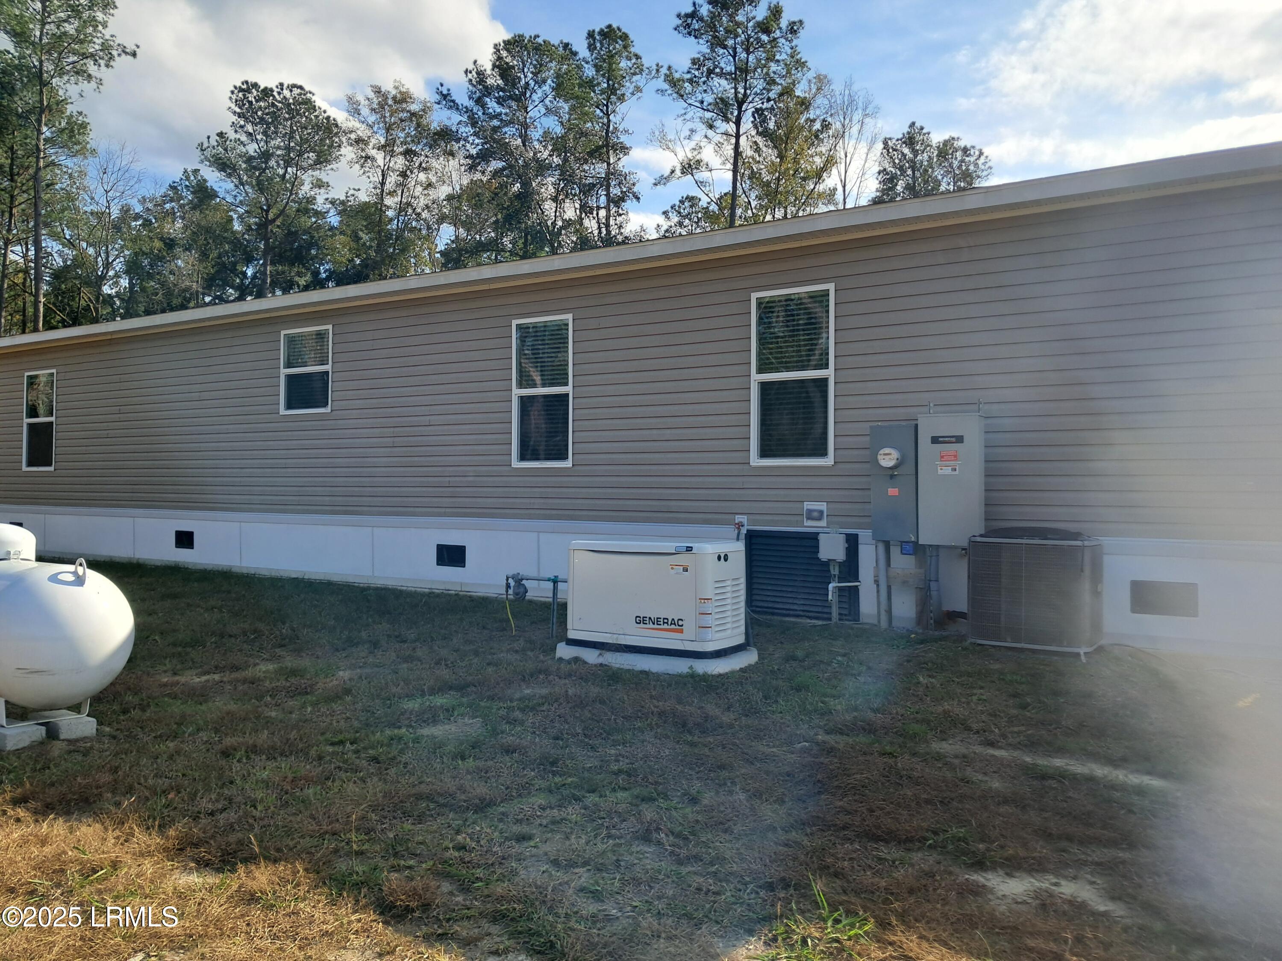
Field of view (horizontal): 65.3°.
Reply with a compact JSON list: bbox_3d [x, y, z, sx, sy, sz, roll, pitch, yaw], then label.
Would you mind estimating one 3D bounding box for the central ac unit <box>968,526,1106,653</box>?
[{"bbox_3d":[2.828,0.735,7.110,0.785,0.810,0.750,0,-1,32],"label":"central ac unit"}]

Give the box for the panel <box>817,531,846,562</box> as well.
[{"bbox_3d":[1.626,0.573,8.476,0.215,0.230,0.110,0,-1,32],"label":"panel"}]

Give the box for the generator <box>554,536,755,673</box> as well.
[{"bbox_3d":[0.116,0.858,7.239,1.290,0.800,0.700,0,-1,32],"label":"generator"}]

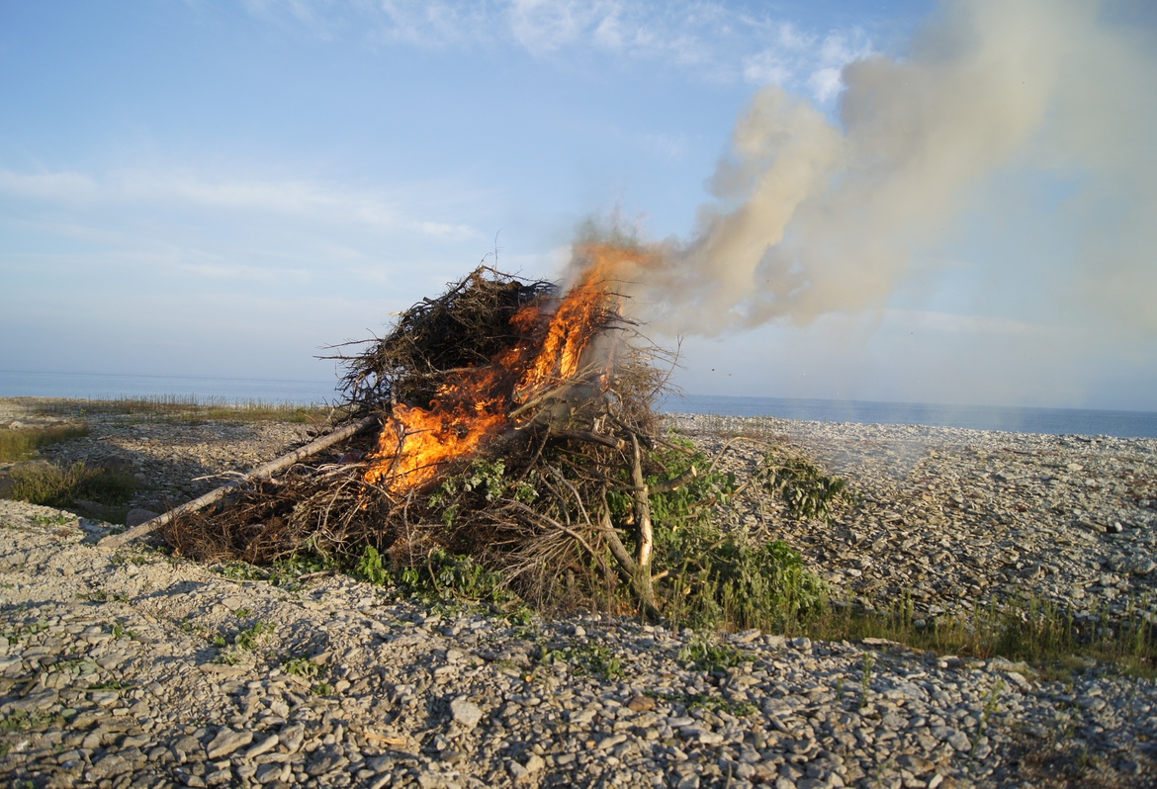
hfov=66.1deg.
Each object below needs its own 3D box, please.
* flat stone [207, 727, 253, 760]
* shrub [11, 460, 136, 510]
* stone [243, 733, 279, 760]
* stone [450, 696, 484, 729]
[{"bbox_3d":[-1.493,1.498,3.820,0.190,0.045,0.120,-16,20,-17],"label":"flat stone"},{"bbox_3d":[-6.359,1.165,11.200,1.450,0.580,0.900,2,0,-18],"label":"shrub"},{"bbox_3d":[-1.357,1.502,3.800,0.155,0.040,0.075,-22,18,-23],"label":"stone"},{"bbox_3d":[-0.538,1.535,4.300,0.145,0.060,0.135,6,31,6],"label":"stone"}]

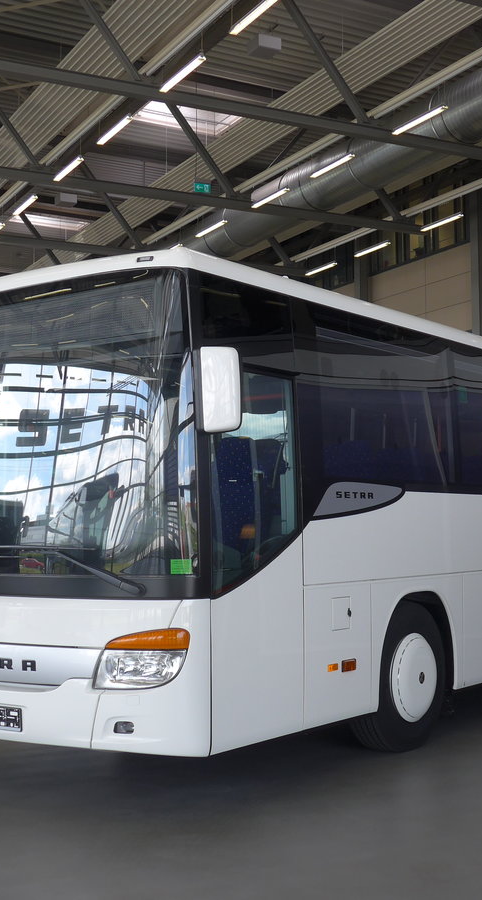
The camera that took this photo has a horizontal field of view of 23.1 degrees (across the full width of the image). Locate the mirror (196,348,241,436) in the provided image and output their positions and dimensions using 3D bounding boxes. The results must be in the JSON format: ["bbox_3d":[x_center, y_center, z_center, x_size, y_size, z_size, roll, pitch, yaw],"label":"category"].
[{"bbox_3d":[-0.118,-0.318,6.201,0.250,0.430,0.140,-2,-4,28],"label":"mirror"}]

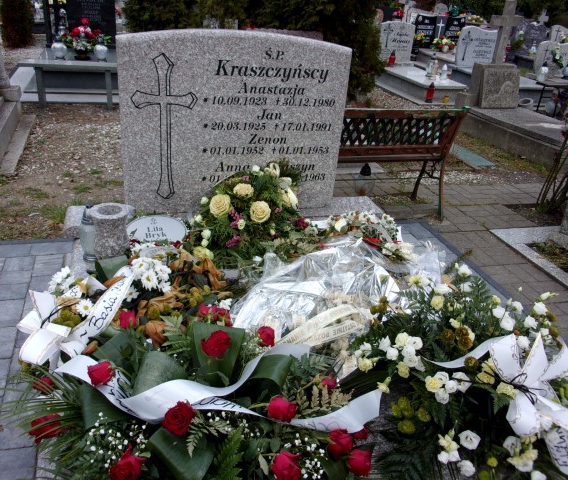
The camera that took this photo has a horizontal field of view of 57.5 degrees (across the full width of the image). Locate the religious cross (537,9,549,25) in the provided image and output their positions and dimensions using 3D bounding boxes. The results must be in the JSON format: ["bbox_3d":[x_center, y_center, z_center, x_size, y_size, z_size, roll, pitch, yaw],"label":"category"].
[{"bbox_3d":[5.711,-4.938,11.438,0.280,0.320,0.080,-5,29,-16],"label":"religious cross"}]

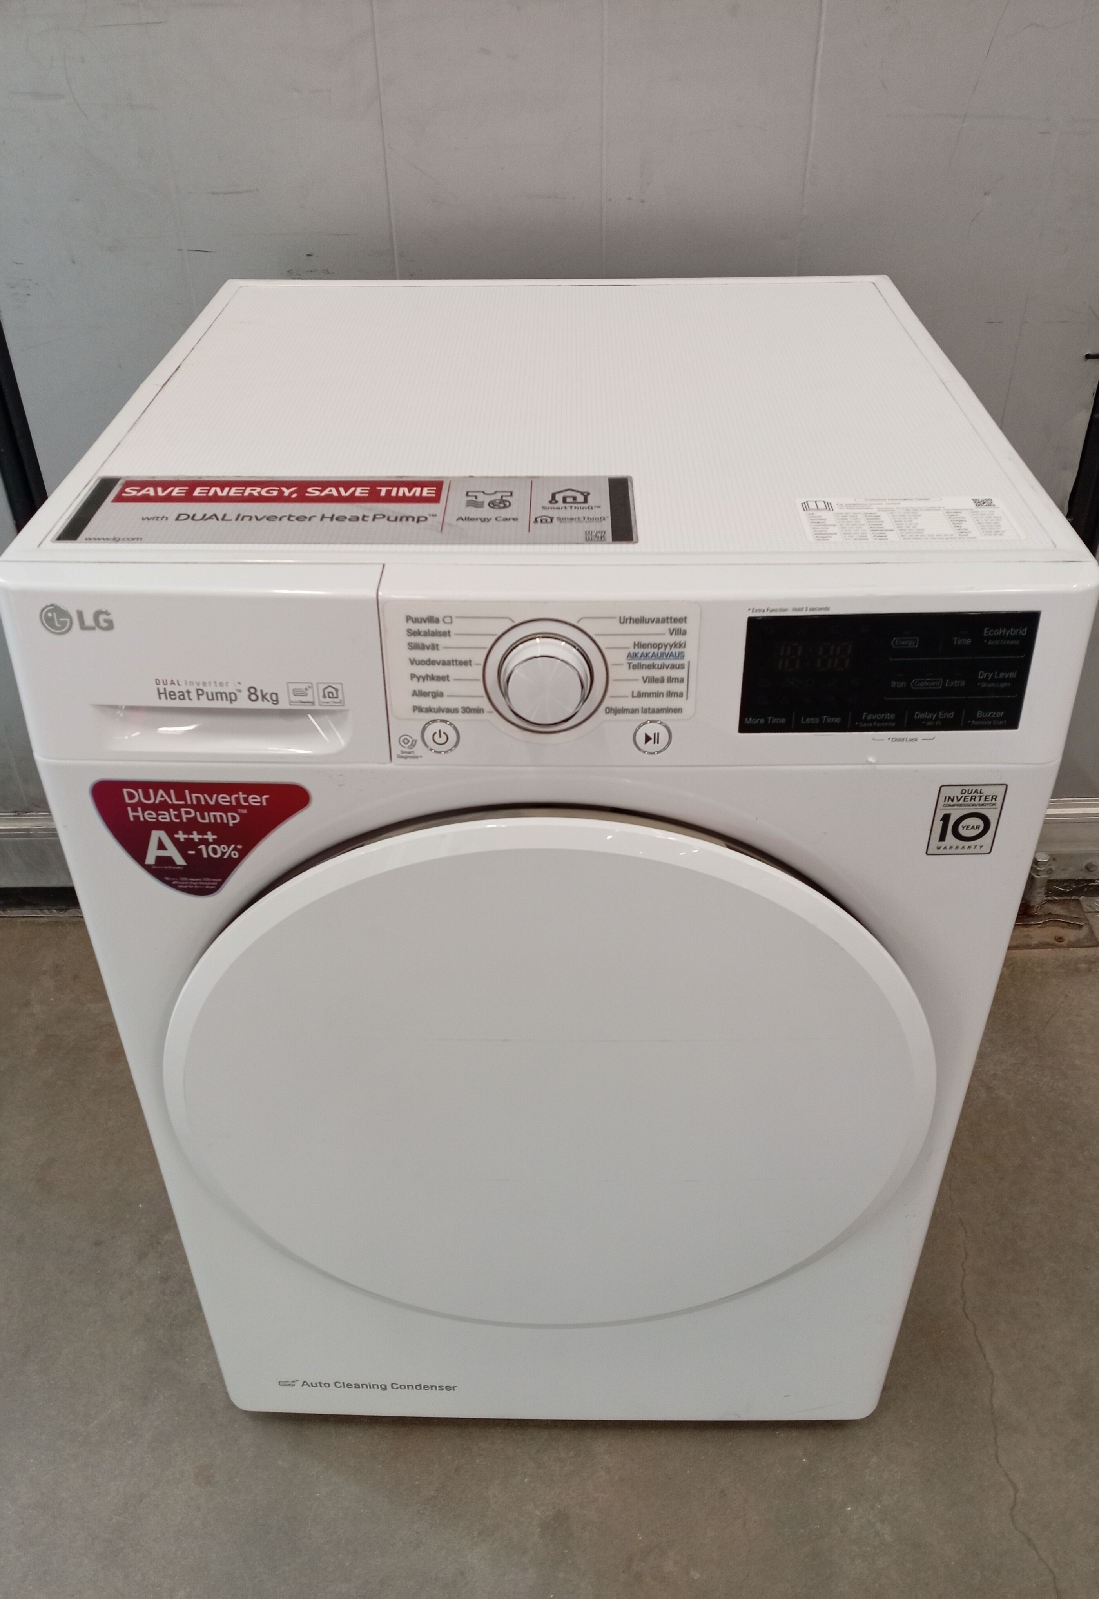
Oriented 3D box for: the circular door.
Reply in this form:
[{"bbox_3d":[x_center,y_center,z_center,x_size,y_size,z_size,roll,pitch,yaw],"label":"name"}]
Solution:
[{"bbox_3d":[0.000,0.213,0.871,0.528,0.528,0.050,0,37,1],"label":"circular door"}]

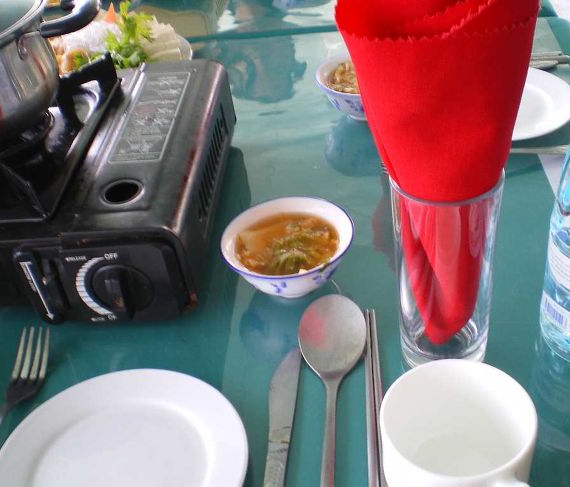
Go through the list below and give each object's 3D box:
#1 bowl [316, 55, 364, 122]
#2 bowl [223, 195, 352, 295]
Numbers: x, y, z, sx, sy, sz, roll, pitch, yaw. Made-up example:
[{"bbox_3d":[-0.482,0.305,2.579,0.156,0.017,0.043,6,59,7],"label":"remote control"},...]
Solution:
[{"bbox_3d":[0.086,-0.167,0.780,0.104,0.048,0.104,-5,39,4],"label":"bowl"},{"bbox_3d":[0.004,0.012,0.575,0.104,0.048,0.104,-5,39,4],"label":"bowl"}]

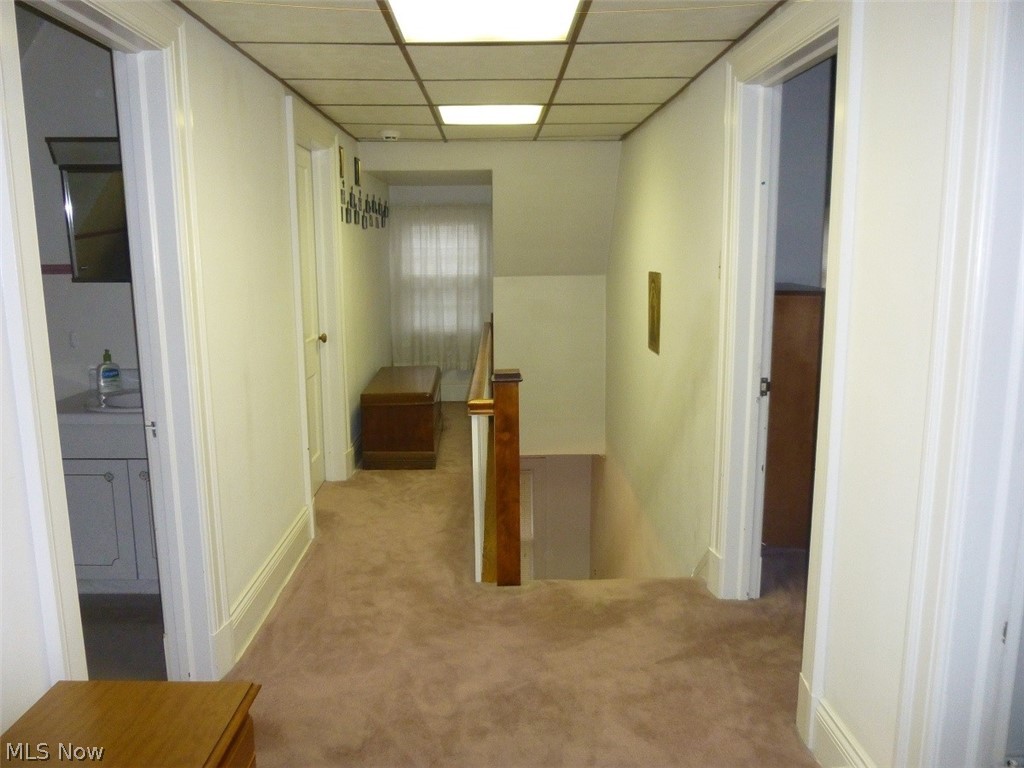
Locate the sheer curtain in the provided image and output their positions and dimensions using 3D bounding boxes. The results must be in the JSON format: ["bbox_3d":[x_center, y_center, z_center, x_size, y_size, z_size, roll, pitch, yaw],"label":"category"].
[{"bbox_3d":[-0.616,-0.849,6.544,0.890,1.460,0.090,-1,10,-1],"label":"sheer curtain"}]

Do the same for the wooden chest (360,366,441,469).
[{"bbox_3d":[-0.748,0.212,5.227,0.470,0.495,1.050,-1,11,-3],"label":"wooden chest"}]

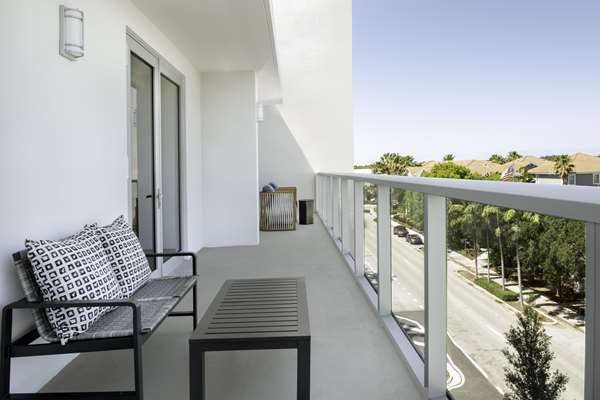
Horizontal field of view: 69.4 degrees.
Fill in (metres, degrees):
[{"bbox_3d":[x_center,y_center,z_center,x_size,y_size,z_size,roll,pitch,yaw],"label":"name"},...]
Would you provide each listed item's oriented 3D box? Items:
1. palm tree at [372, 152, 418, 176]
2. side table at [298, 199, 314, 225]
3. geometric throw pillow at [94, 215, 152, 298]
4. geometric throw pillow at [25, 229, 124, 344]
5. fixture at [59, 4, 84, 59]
[{"bbox_3d":[18.046,-2.448,85.000,7.000,13.000,7.000,-1,3,-1],"label":"palm tree"},{"bbox_3d":[0.144,0.277,9.565,0.310,0.500,0.310,-1,4,-1],"label":"side table"},{"bbox_3d":[-1.258,0.362,3.080,0.170,0.500,0.500,-25,3,2],"label":"geometric throw pillow"},{"bbox_3d":[-1.209,0.420,2.370,0.170,0.510,0.510,-19,1,9],"label":"geometric throw pillow"},{"bbox_3d":[-1.368,-1.012,2.640,0.110,0.295,0.145,-1,3,-1],"label":"fixture"}]

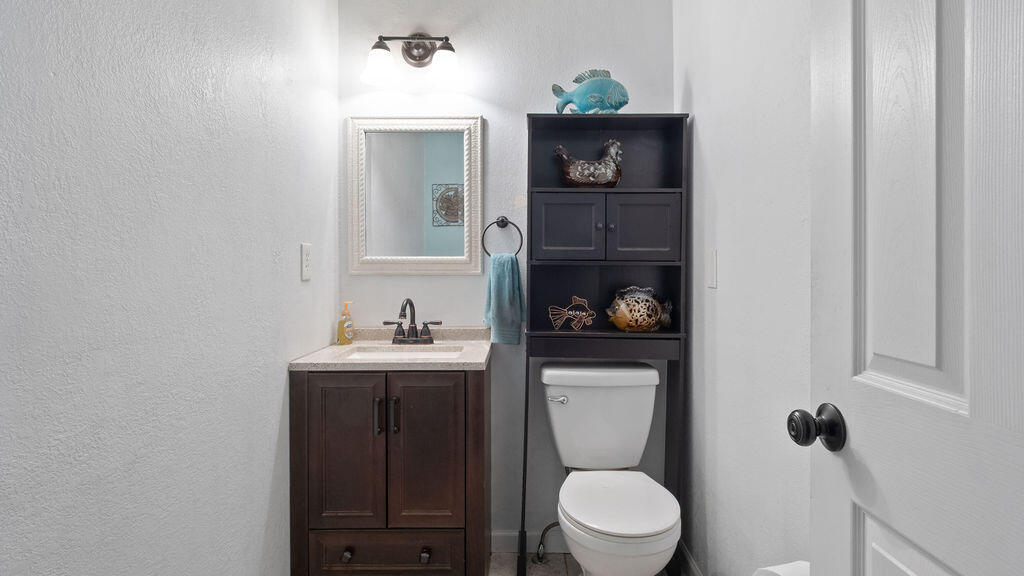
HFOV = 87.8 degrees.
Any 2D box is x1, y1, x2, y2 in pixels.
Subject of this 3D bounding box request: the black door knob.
[{"bbox_3d":[0.468,0.217,0.830,0.064,0.069,0.069,0,1,1],"label":"black door knob"}]

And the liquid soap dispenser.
[{"bbox_3d":[-0.636,0.132,2.040,0.053,0.168,0.064,1,2,44],"label":"liquid soap dispenser"}]

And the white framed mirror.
[{"bbox_3d":[-0.392,-0.374,2.157,0.543,0.638,0.028,0,1,1],"label":"white framed mirror"}]

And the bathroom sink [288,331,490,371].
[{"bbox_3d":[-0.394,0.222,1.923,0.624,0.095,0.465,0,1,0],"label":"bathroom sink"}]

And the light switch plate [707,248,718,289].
[{"bbox_3d":[0.652,-0.061,1.730,0.008,0.122,0.080,0,1,1],"label":"light switch plate"}]

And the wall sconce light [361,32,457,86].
[{"bbox_3d":[-0.397,-0.902,2.087,0.370,0.243,0.172,0,1,1],"label":"wall sconce light"}]

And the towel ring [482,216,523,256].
[{"bbox_3d":[-0.036,-0.196,2.125,0.160,0.178,0.062,0,1,0],"label":"towel ring"}]

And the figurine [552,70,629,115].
[{"bbox_3d":[0.298,-0.736,2.020,0.287,0.190,0.100,0,1,5],"label":"figurine"}]

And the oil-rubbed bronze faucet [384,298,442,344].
[{"bbox_3d":[-0.388,0.129,2.040,0.228,0.178,0.143,0,1,3],"label":"oil-rubbed bronze faucet"}]

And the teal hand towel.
[{"bbox_3d":[-0.026,0.043,2.105,0.168,0.355,0.080,0,1,0],"label":"teal hand towel"}]

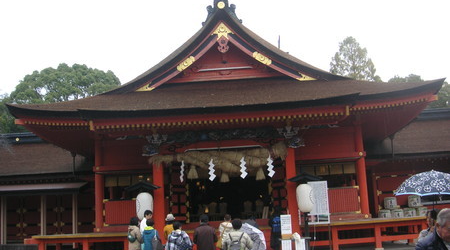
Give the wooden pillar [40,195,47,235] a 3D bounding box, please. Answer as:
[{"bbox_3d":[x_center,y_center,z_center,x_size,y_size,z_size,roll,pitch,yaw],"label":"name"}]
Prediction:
[{"bbox_3d":[-8.836,4.586,23.537,0.200,2.355,0.200,-3,-12,2],"label":"wooden pillar"}]

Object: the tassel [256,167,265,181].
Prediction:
[{"bbox_3d":[1.180,1.613,15.910,0.270,0.410,0.270,-3,-12,2],"label":"tassel"}]

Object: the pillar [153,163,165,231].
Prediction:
[{"bbox_3d":[-1.972,2.509,14.361,0.320,2.972,0.320,-3,-10,3],"label":"pillar"}]

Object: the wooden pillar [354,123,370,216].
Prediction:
[{"bbox_3d":[5.095,1.672,17.912,0.310,3.556,0.310,-3,-10,3],"label":"wooden pillar"}]

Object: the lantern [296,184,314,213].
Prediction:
[{"bbox_3d":[2.331,2.129,13.900,0.480,0.800,0.480,-3,-10,-1],"label":"lantern"}]

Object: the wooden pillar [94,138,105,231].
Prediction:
[{"bbox_3d":[-5.055,2.382,19.483,0.360,3.814,0.360,-3,-12,2],"label":"wooden pillar"}]

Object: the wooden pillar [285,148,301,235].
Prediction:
[{"bbox_3d":[2.233,2.440,15.852,0.310,3.507,0.310,-3,-12,2],"label":"wooden pillar"}]

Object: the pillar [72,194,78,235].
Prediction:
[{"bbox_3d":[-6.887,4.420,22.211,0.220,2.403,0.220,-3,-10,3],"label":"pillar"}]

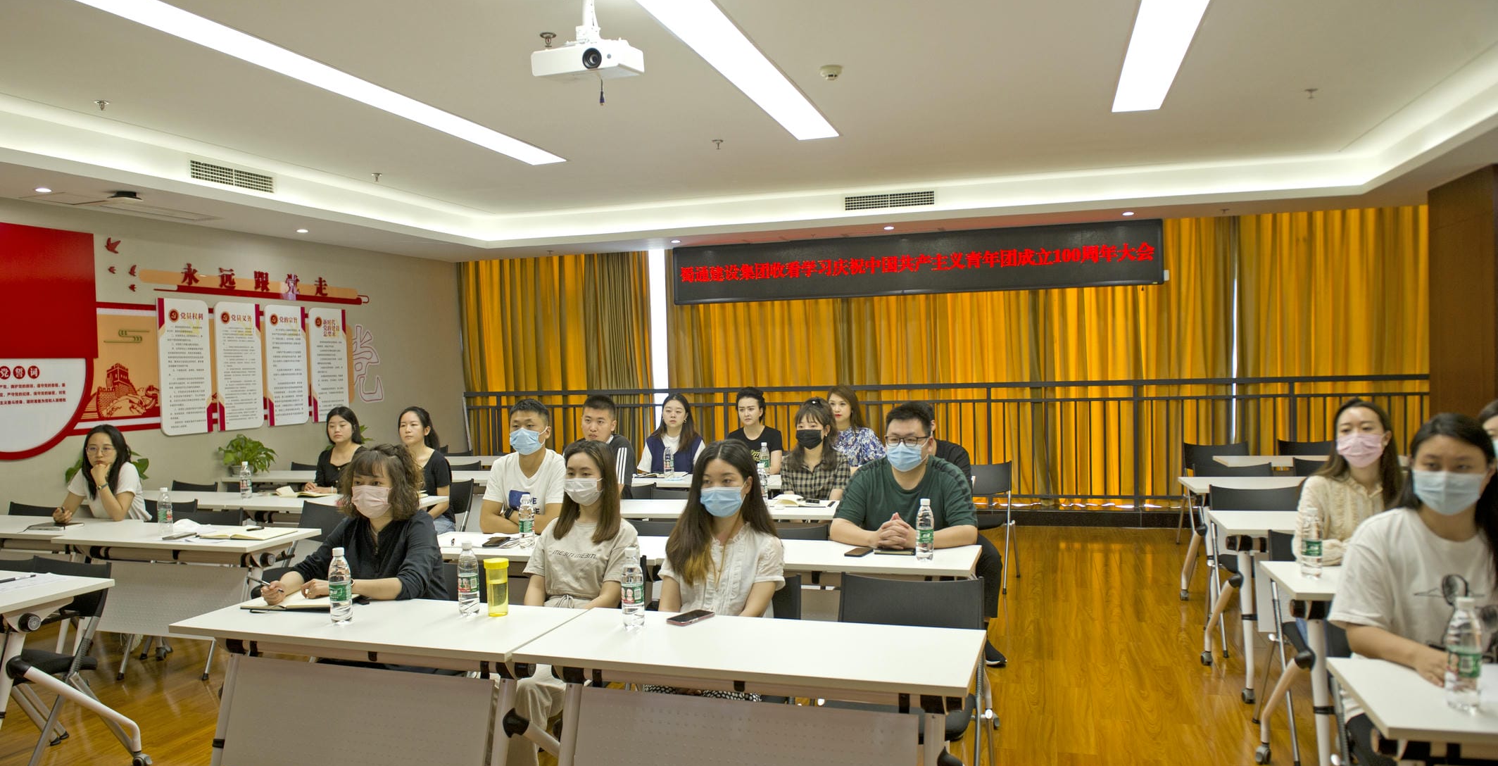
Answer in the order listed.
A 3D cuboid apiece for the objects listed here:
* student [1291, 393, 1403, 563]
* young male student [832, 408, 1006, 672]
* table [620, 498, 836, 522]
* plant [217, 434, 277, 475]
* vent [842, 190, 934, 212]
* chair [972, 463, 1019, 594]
[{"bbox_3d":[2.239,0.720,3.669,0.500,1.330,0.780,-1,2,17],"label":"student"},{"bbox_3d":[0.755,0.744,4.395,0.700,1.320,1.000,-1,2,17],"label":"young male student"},{"bbox_3d":[-0.046,1.035,5.331,1.250,0.745,0.500,-1,1,18],"label":"table"},{"bbox_3d":[-3.636,0.531,7.300,0.410,0.320,0.410,-1,1,17],"label":"plant"},{"bbox_3d":[1.158,-1.509,8.276,0.770,0.130,0.040,-1,1,17],"label":"vent"},{"bbox_3d":[1.494,0.929,6.592,0.500,0.800,0.540,-1,2,17],"label":"chair"}]

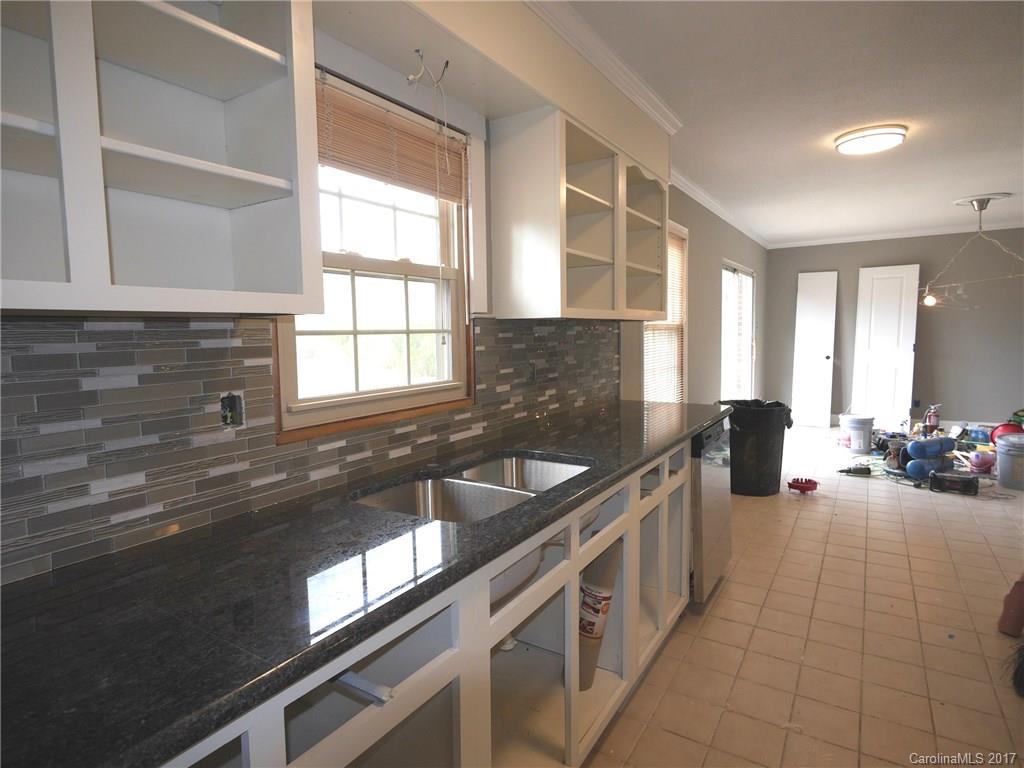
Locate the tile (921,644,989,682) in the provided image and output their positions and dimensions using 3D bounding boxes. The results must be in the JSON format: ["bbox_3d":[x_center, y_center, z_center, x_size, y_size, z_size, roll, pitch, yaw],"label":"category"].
[{"bbox_3d":[1.767,1.119,2.133,0.200,0.010,0.200,3,7,32],"label":"tile"}]

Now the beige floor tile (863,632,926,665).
[{"bbox_3d":[1.589,1.105,2.222,0.202,0.010,0.202,2,6,34],"label":"beige floor tile"}]

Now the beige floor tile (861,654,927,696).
[{"bbox_3d":[1.470,1.122,2.049,0.202,0.010,0.202,2,6,34],"label":"beige floor tile"}]

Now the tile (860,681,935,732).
[{"bbox_3d":[1.366,1.149,1.897,0.200,0.010,0.200,3,7,32],"label":"tile"}]

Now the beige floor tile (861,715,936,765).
[{"bbox_3d":[1.254,1.175,1.729,0.200,0.010,0.200,1,6,34],"label":"beige floor tile"}]

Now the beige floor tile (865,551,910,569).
[{"bbox_3d":[2.167,1.017,3.077,0.200,0.010,0.200,3,7,32],"label":"beige floor tile"}]

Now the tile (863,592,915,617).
[{"bbox_3d":[1.824,1.073,2.573,0.200,0.010,0.200,3,7,32],"label":"tile"}]

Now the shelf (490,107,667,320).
[{"bbox_3d":[0.405,-0.697,2.590,0.310,0.765,1.276,1,6,34],"label":"shelf"}]

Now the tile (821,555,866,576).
[{"bbox_3d":[1.883,1.030,3.014,0.200,0.010,0.200,3,7,34],"label":"tile"}]

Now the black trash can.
[{"bbox_3d":[2.062,0.522,4.487,0.470,0.760,0.460,1,6,34],"label":"black trash can"}]

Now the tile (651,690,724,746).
[{"bbox_3d":[0.627,1.181,1.905,0.200,0.010,0.200,1,6,34],"label":"tile"}]

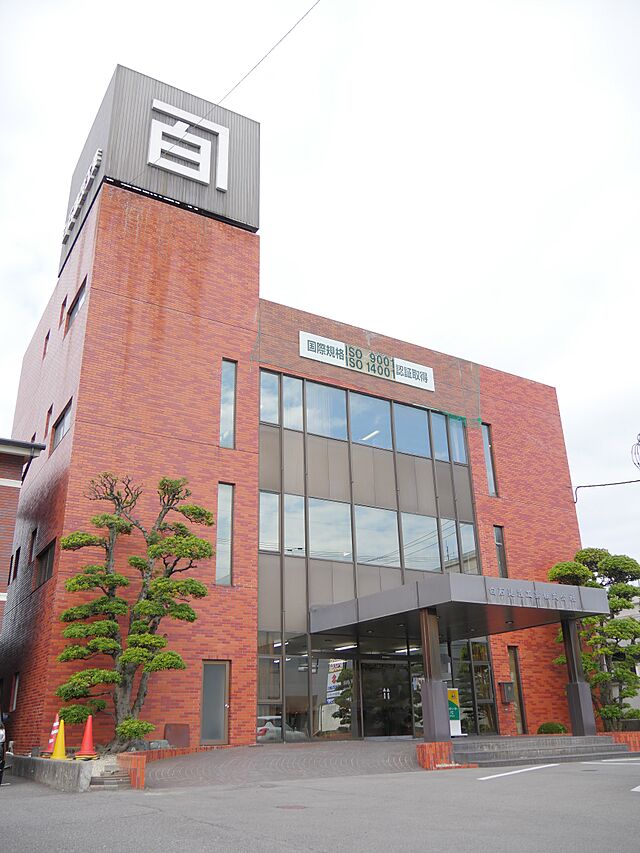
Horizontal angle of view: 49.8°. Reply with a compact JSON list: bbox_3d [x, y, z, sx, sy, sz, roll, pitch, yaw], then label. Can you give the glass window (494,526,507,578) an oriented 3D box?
[{"bbox_3d":[6.340,4.806,23.771,0.420,2.772,0.100,12,-25,-30],"label":"glass window"}]

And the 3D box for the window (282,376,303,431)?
[{"bbox_3d":[-0.865,-0.697,21.270,0.687,1.658,0.100,11,-23,-28],"label":"window"}]

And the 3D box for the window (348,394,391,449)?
[{"bbox_3d":[1.716,-0.189,22.627,1.692,1.759,0.100,12,-25,-30],"label":"window"}]

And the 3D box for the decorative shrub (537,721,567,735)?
[{"bbox_3d":[7.253,9.472,21.606,0.920,0.450,0.920,12,-27,-29],"label":"decorative shrub"}]

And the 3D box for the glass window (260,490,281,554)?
[{"bbox_3d":[-1.494,2.839,20.499,0.690,1.780,0.100,12,-27,-29],"label":"glass window"}]

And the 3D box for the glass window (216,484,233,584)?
[{"bbox_3d":[-2.546,2.868,18.540,0.470,2.789,0.100,12,-25,-30],"label":"glass window"}]

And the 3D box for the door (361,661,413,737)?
[{"bbox_3d":[1.927,7.680,19.530,1.725,1.993,0.100,12,-25,-30],"label":"door"}]

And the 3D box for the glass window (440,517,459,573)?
[{"bbox_3d":[4.224,3.915,22.693,0.595,1.726,0.100,11,-23,-28],"label":"glass window"}]

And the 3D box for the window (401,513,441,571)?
[{"bbox_3d":[3.194,3.699,22.135,1.478,1.735,0.100,11,-23,-28],"label":"window"}]

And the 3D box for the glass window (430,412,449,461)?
[{"bbox_3d":[4.116,0.357,23.967,0.650,1.655,0.100,11,-23,-28],"label":"glass window"}]

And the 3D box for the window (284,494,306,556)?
[{"bbox_3d":[-0.758,3.006,20.920,0.760,1.880,0.100,12,-27,-29],"label":"window"}]

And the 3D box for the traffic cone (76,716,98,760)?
[{"bbox_3d":[-4.518,6.037,13.460,0.380,0.740,0.380,5,-22,-16],"label":"traffic cone"}]

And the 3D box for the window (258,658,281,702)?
[{"bbox_3d":[-1.357,6.892,18.767,0.720,1.200,0.100,12,-27,-29],"label":"window"}]

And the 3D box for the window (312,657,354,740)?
[{"bbox_3d":[0.317,7.431,18.941,1.371,2.004,0.100,11,-23,-28],"label":"window"}]

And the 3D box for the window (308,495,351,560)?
[{"bbox_3d":[0.349,3.239,21.561,1.600,1.890,0.100,12,-27,-29],"label":"window"}]

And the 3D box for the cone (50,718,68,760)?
[{"bbox_3d":[-5.145,6.213,13.717,0.350,0.690,0.350,6,-23,-18],"label":"cone"}]

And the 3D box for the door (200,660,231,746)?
[{"bbox_3d":[-2.639,6.918,17.373,0.716,1.940,0.100,11,-23,-28],"label":"door"}]

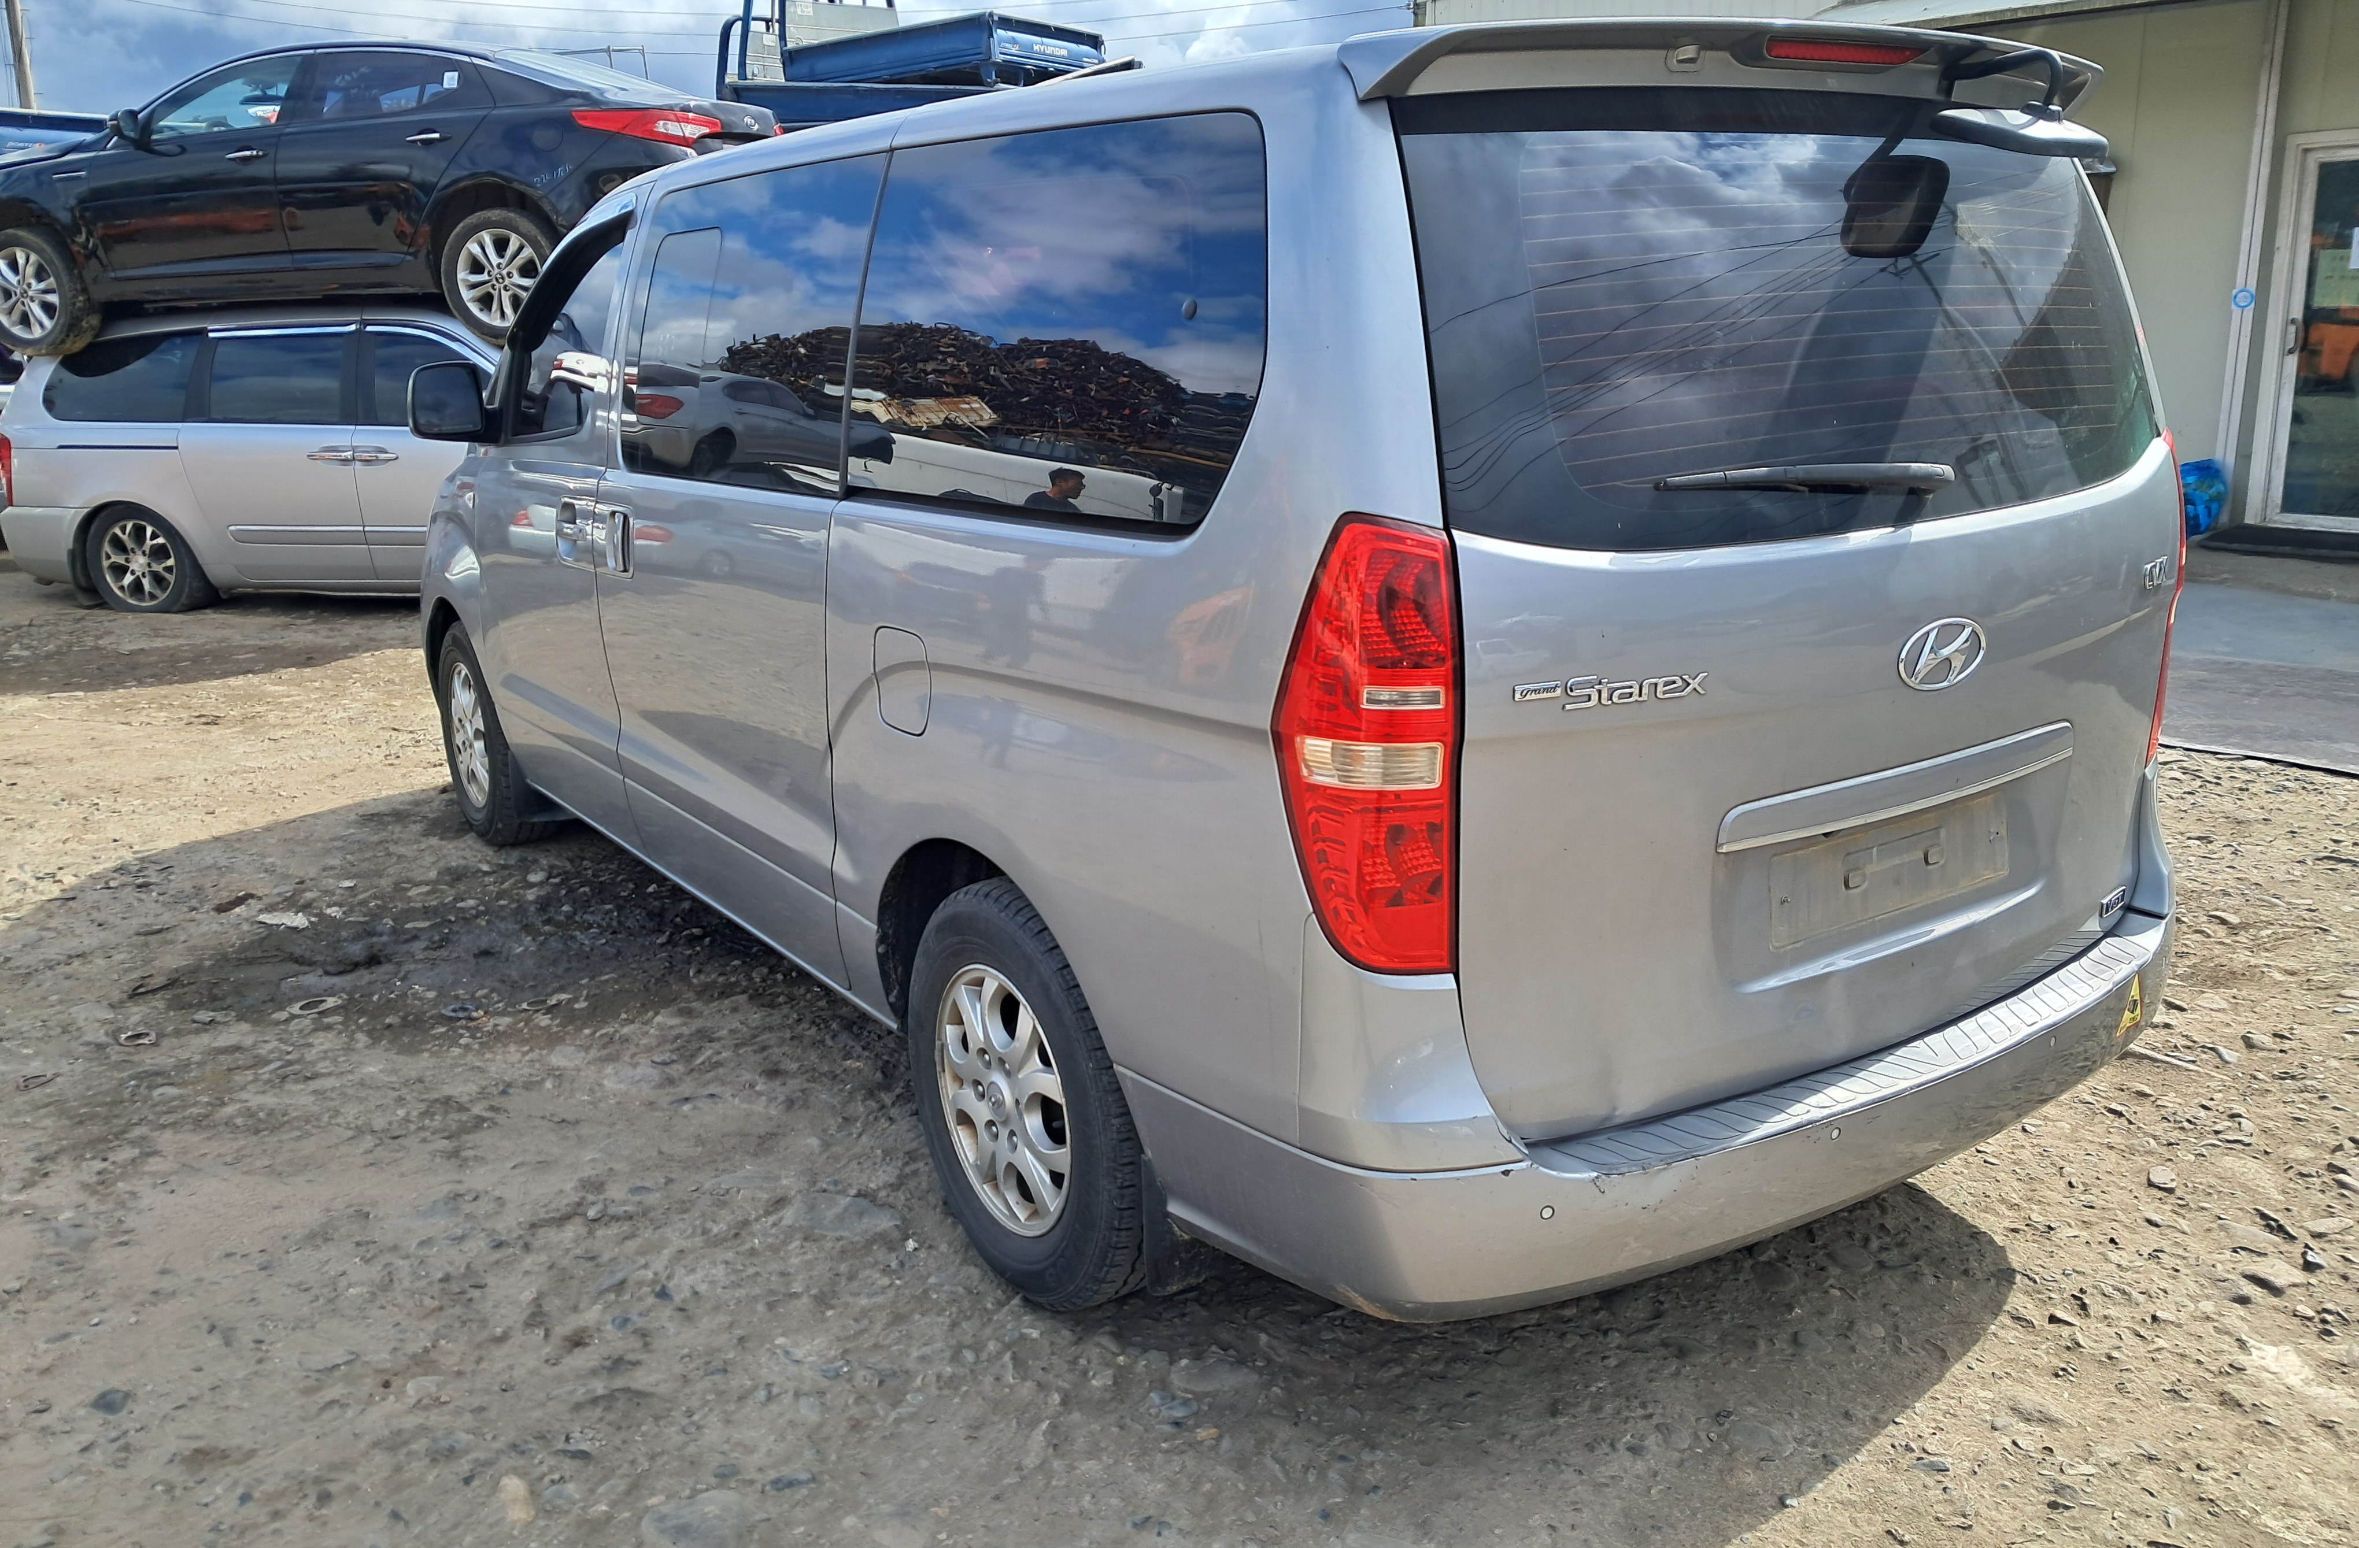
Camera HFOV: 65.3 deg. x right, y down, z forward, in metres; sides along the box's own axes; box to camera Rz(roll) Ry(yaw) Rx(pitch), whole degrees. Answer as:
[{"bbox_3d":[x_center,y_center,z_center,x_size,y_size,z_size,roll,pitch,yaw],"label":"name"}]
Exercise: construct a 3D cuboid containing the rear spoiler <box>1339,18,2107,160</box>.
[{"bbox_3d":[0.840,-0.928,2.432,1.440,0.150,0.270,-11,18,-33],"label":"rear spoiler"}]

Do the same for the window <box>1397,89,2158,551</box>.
[{"bbox_3d":[0.893,-0.618,2.446,1.480,0.570,0.130,-11,-2,-33],"label":"window"}]

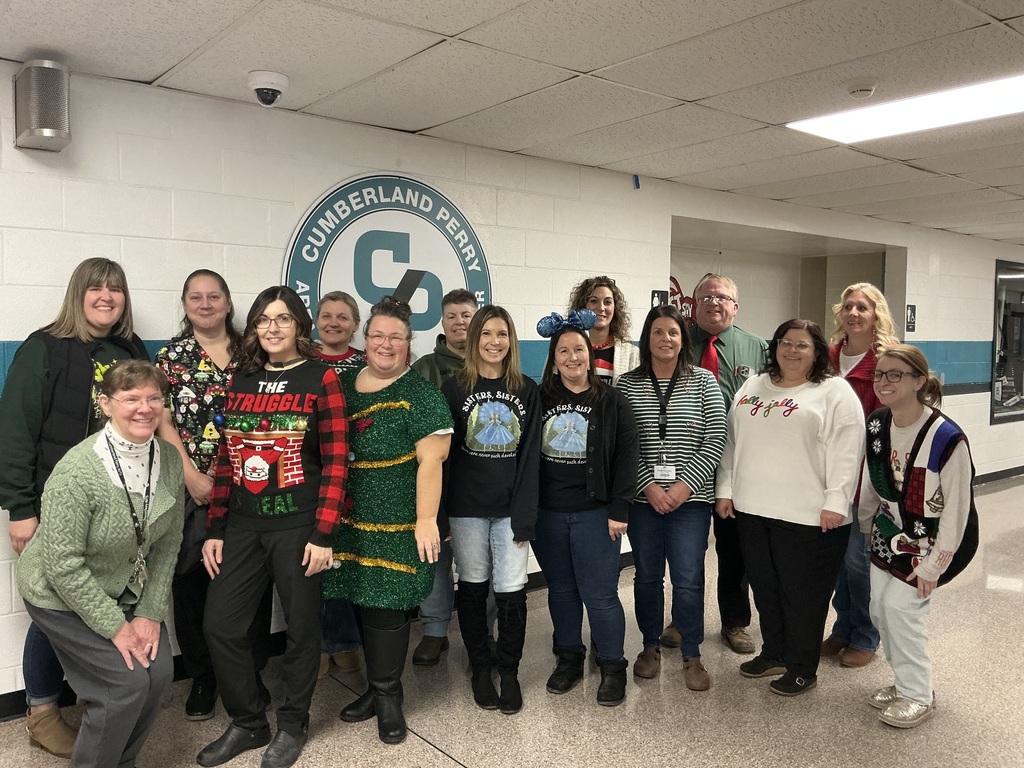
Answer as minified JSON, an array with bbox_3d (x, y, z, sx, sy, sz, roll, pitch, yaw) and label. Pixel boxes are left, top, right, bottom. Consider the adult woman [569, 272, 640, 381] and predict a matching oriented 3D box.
[{"bbox_3d":[0.409,0.367,3.740,0.470,1.712,0.320,0,3,3],"label":"adult woman"}]

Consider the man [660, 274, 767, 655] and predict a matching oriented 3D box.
[{"bbox_3d":[0.972,0.351,3.928,0.560,1.744,0.420,2,4,20],"label":"man"}]

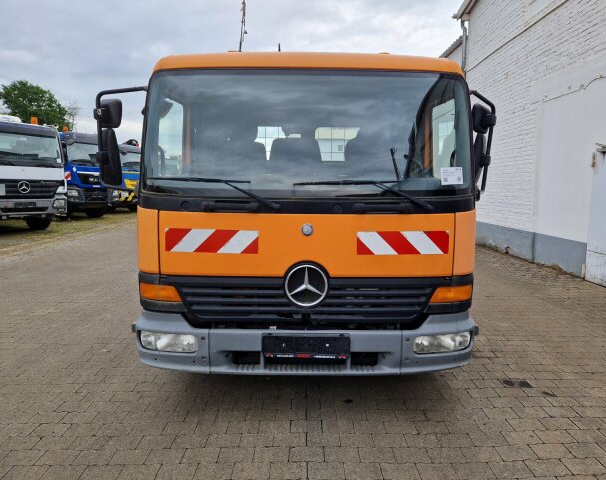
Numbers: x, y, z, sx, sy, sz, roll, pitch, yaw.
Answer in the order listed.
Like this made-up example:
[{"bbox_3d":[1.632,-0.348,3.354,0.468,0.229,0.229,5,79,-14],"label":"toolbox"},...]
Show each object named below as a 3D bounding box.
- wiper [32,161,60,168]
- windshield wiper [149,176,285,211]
[{"bbox_3d":[-8.781,-2.575,14.500,0.880,0.200,0.140,-6,10,-44],"label":"wiper"},{"bbox_3d":[-0.549,-0.289,2.640,0.850,0.190,0.110,1,7,4],"label":"windshield wiper"}]

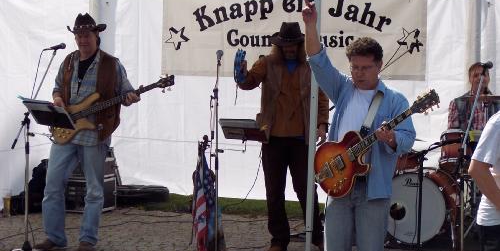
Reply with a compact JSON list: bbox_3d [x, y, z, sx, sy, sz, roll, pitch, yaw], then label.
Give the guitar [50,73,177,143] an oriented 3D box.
[{"bbox_3d":[-1.069,-0.154,13.000,1.120,0.320,0.080,-25,-10,19],"label":"guitar"}]

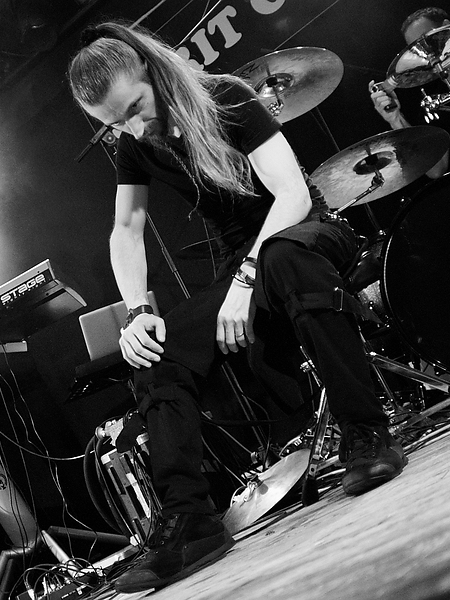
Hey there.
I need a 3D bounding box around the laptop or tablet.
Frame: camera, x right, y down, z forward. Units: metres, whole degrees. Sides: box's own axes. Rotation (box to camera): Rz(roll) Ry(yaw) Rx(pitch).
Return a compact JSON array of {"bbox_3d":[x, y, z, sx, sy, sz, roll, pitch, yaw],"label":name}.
[{"bbox_3d":[-0.422,0.157,3.086,0.335,0.215,0.280,-20,-13,-21],"label":"laptop or tablet"}]

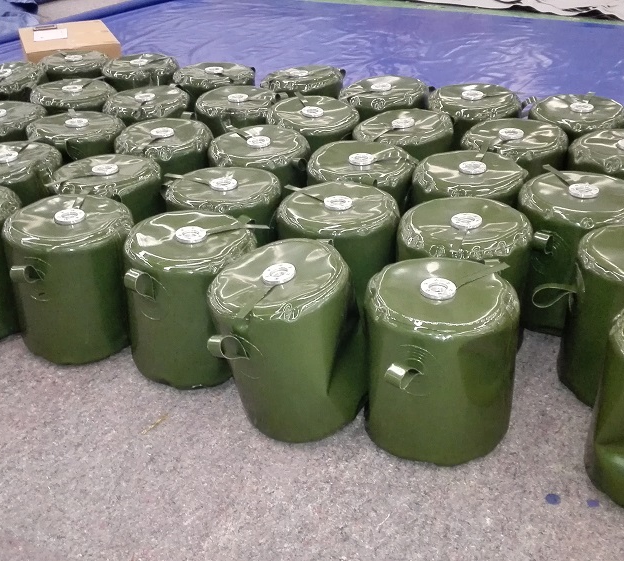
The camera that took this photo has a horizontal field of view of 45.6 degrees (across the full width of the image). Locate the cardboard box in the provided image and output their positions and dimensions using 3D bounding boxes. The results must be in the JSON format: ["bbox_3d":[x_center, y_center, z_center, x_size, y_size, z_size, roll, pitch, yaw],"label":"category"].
[{"bbox_3d":[-1.610,-1.498,4.973,0.564,0.277,0.705,-14,34,-18],"label":"cardboard box"}]

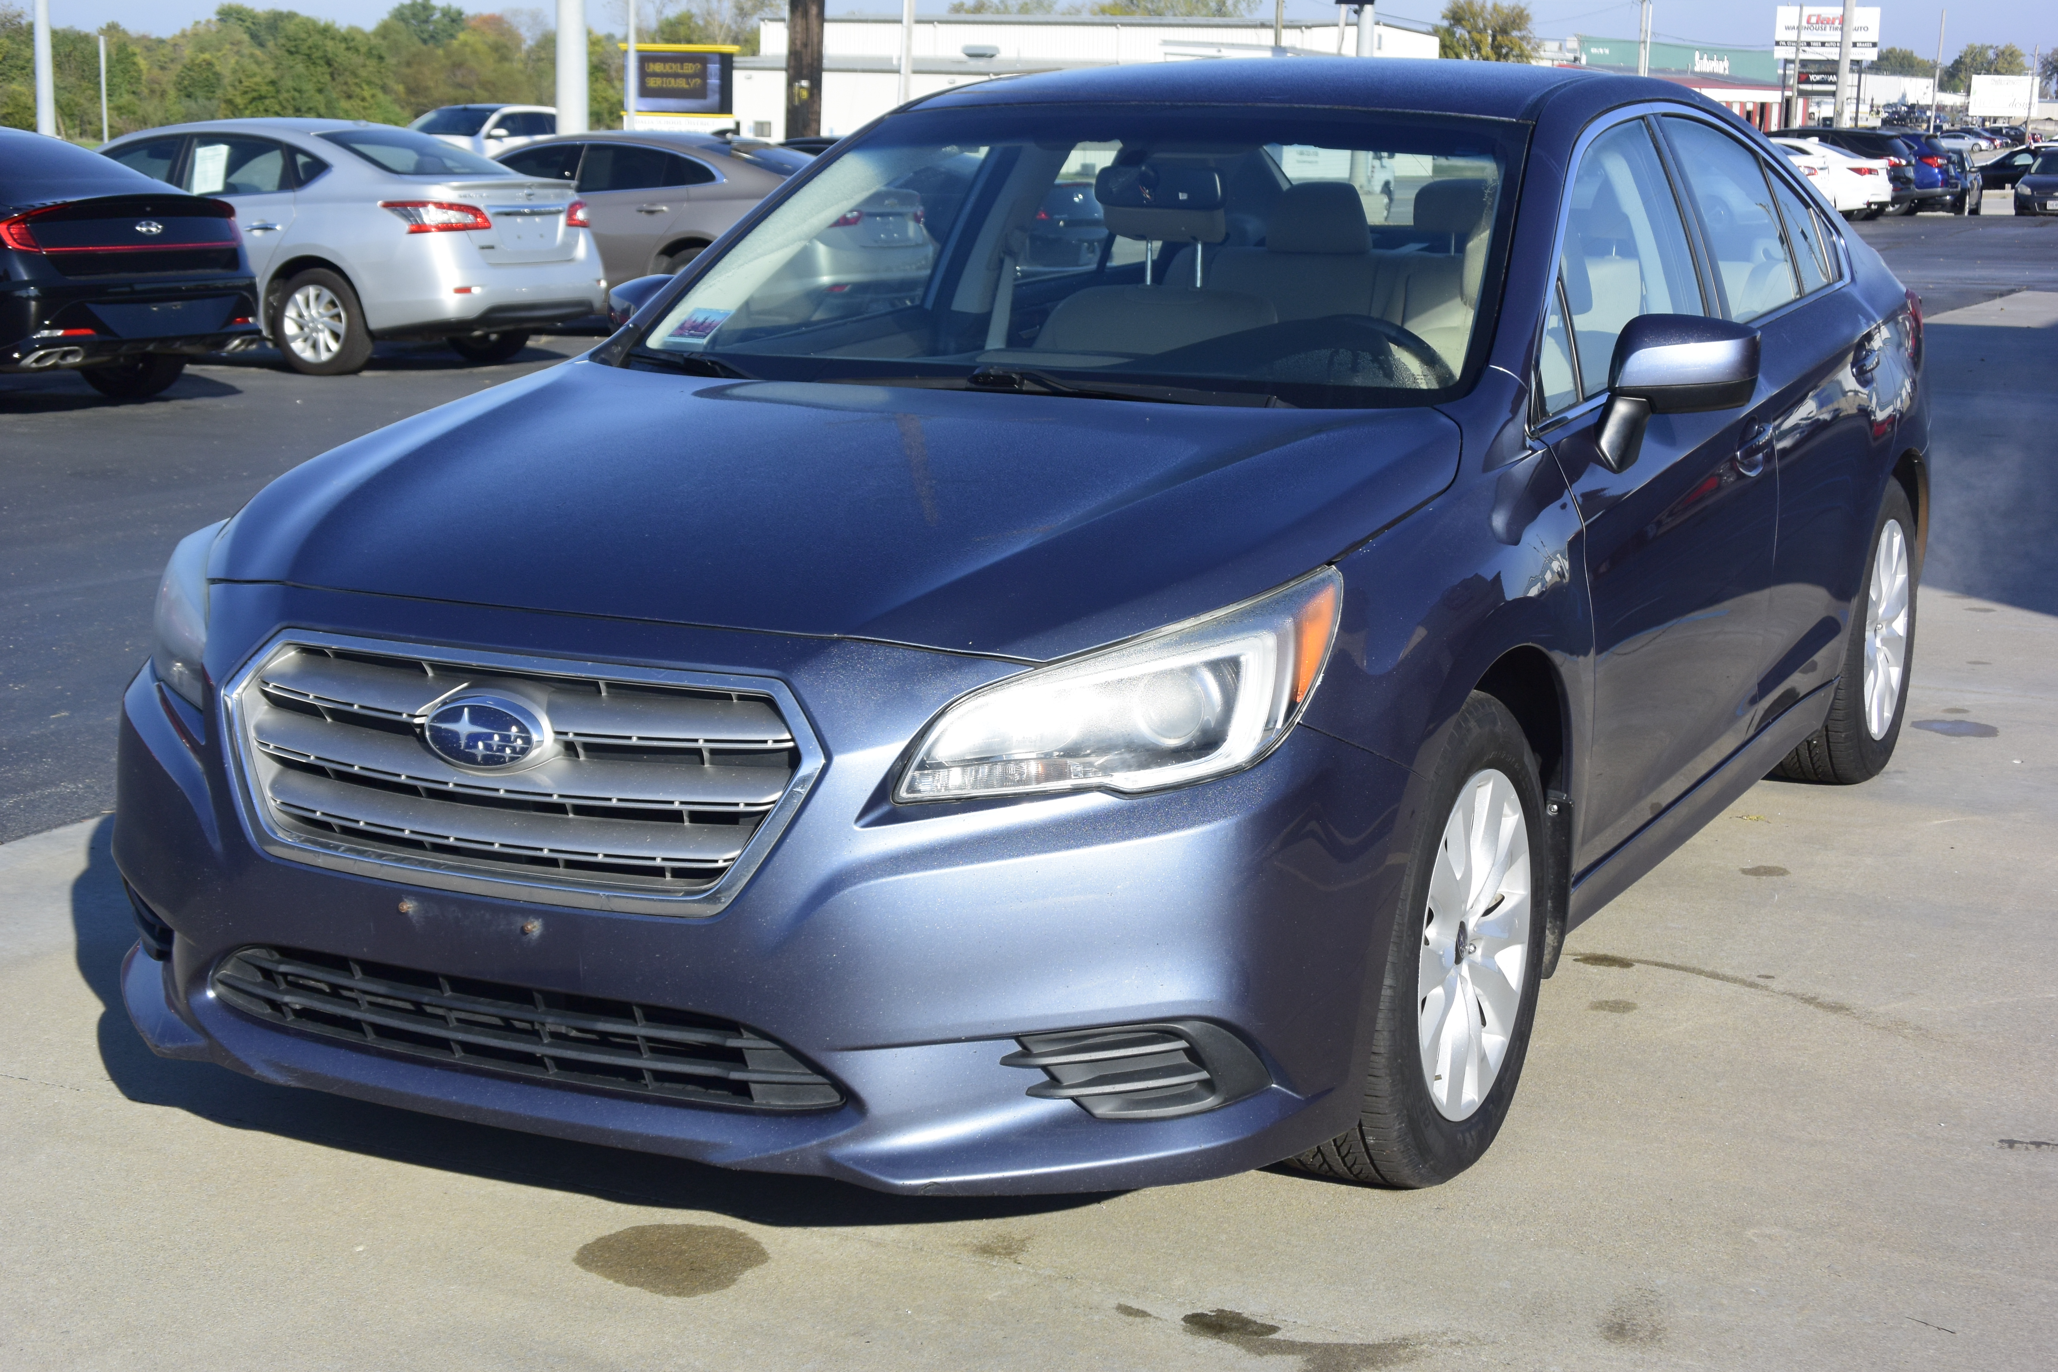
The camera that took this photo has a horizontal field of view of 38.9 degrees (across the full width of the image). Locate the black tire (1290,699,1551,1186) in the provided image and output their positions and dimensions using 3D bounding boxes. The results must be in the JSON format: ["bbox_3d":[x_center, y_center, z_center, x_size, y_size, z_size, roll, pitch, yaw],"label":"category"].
[{"bbox_3d":[0.491,0.317,3.805,0.230,0.680,0.680,6,12,26],"label":"black tire"}]

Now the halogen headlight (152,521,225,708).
[{"bbox_3d":[-1.072,-0.120,3.926,0.360,0.230,0.460,9,14,37],"label":"halogen headlight"}]

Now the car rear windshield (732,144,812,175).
[{"bbox_3d":[-1.739,-3.818,21.160,0.880,0.140,1.250,29,22,21],"label":"car rear windshield"}]

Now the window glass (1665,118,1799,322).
[{"bbox_3d":[1.281,-0.849,5.266,0.070,0.370,0.700,-20,0,29],"label":"window glass"}]

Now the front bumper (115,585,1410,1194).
[{"bbox_3d":[-0.486,0.178,3.578,1.820,0.605,0.680,6,12,26],"label":"front bumper"}]

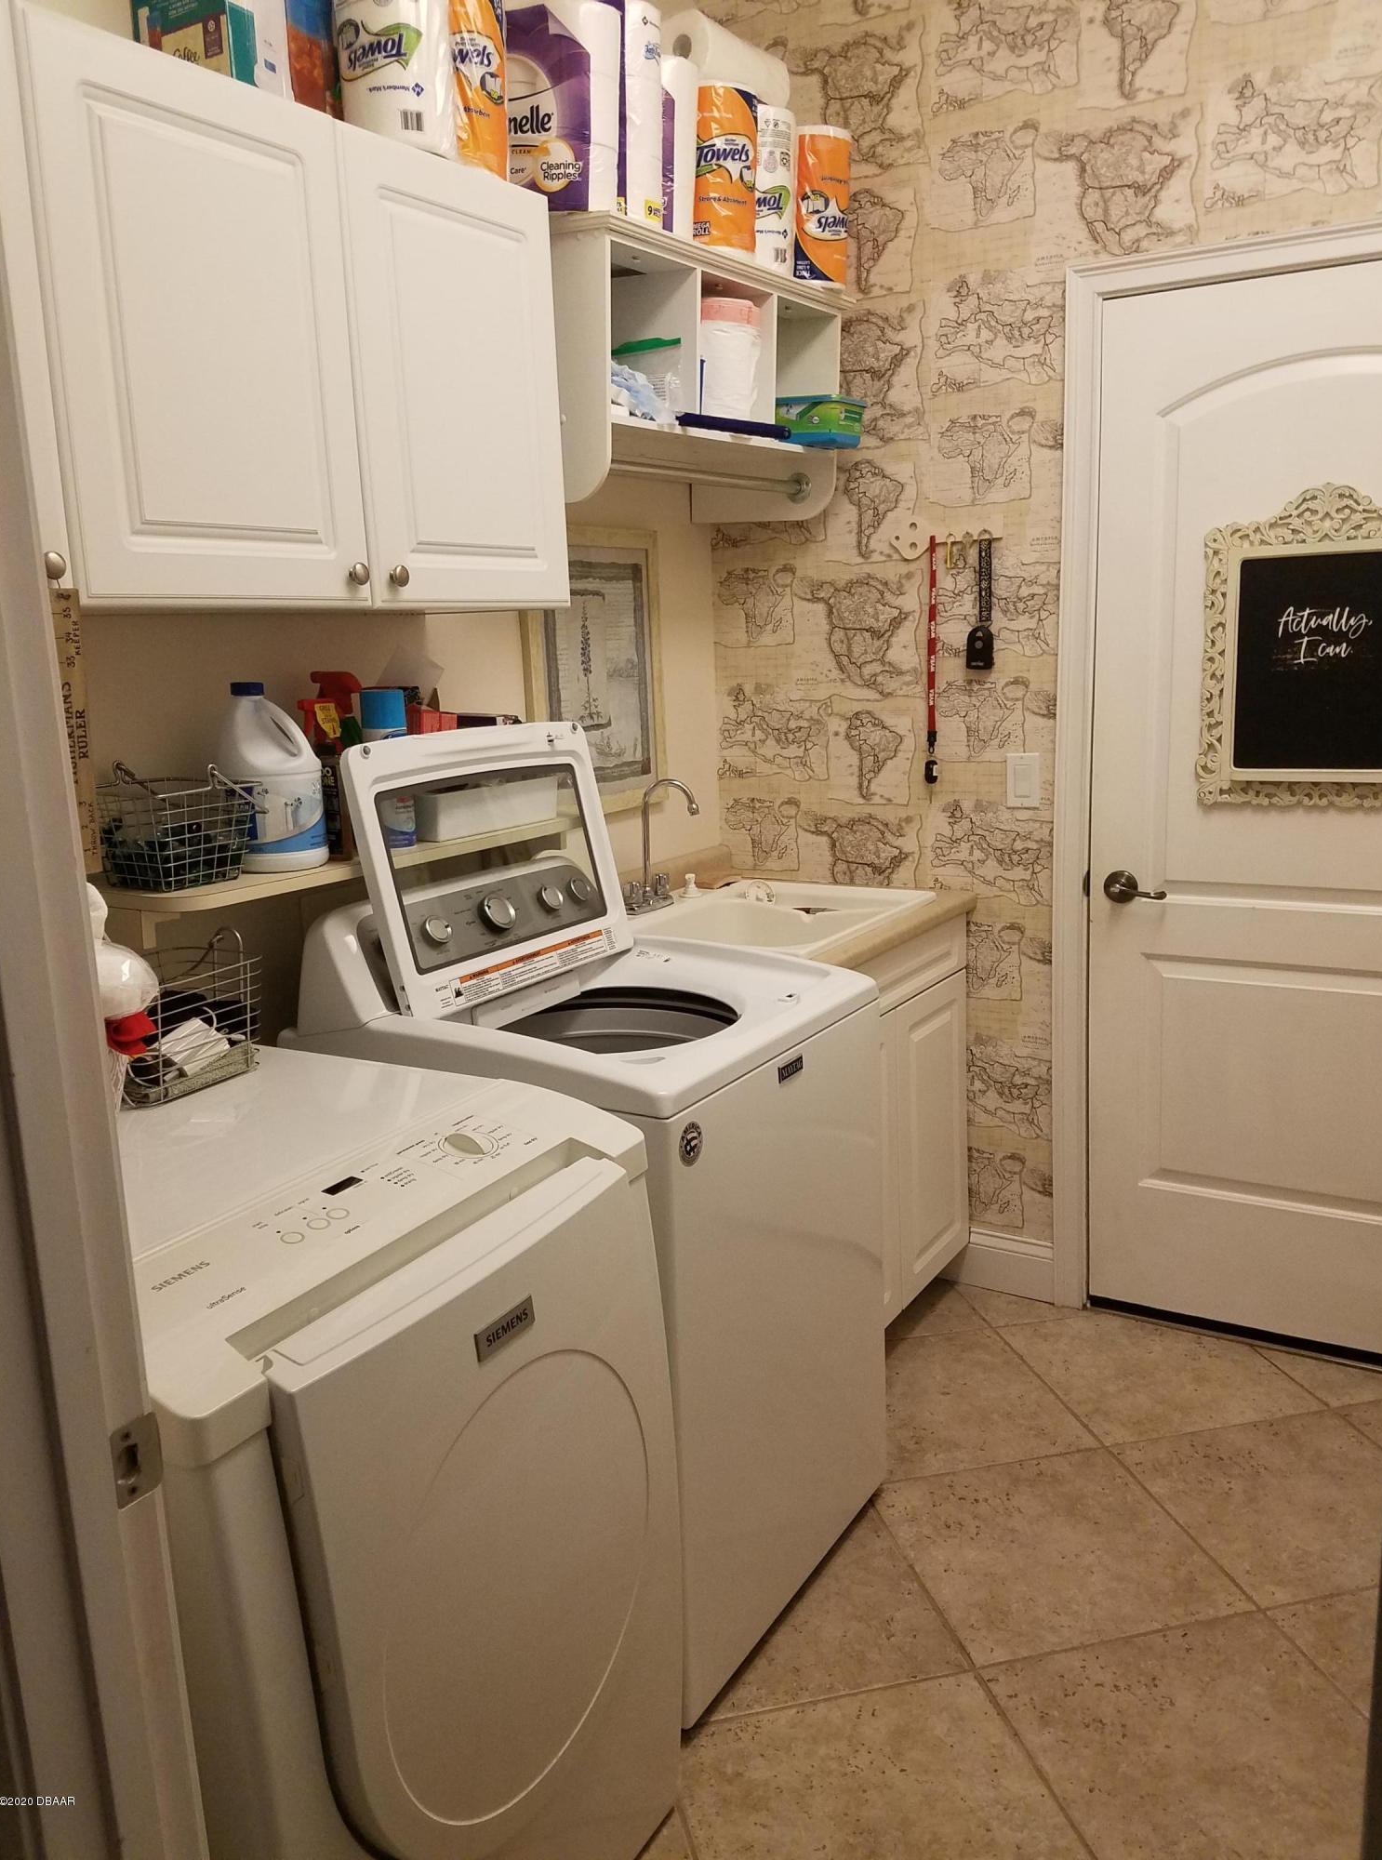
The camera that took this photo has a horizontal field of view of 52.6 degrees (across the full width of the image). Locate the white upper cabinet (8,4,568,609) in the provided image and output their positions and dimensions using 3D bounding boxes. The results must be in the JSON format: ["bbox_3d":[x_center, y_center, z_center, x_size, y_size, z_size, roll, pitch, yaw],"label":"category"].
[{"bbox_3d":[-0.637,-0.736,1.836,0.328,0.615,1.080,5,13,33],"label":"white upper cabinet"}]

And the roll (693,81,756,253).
[{"bbox_3d":[0.058,-1.356,2.532,0.118,0.282,0.118,-2,12,2],"label":"roll"}]

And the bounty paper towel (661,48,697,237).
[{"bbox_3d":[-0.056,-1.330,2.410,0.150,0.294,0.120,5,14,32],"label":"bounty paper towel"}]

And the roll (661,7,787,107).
[{"bbox_3d":[0.064,-1.578,2.566,0.120,0.120,0.280,5,13,33],"label":"roll"}]

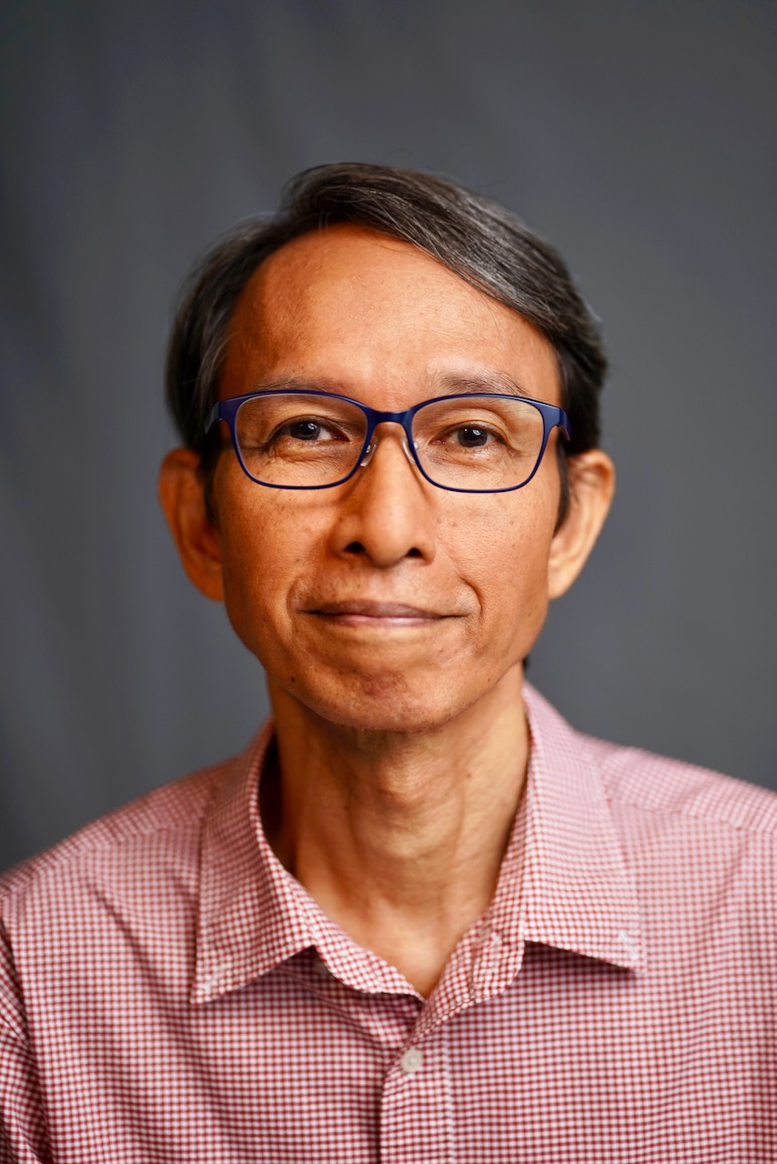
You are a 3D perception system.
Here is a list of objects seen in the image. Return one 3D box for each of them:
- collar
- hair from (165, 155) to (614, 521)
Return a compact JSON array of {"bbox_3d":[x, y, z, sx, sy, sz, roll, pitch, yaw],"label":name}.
[{"bbox_3d":[0.012,0.111,1.200,0.190,0.135,0.155,-2,0,-5],"label":"collar"},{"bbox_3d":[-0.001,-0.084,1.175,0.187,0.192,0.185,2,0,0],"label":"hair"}]

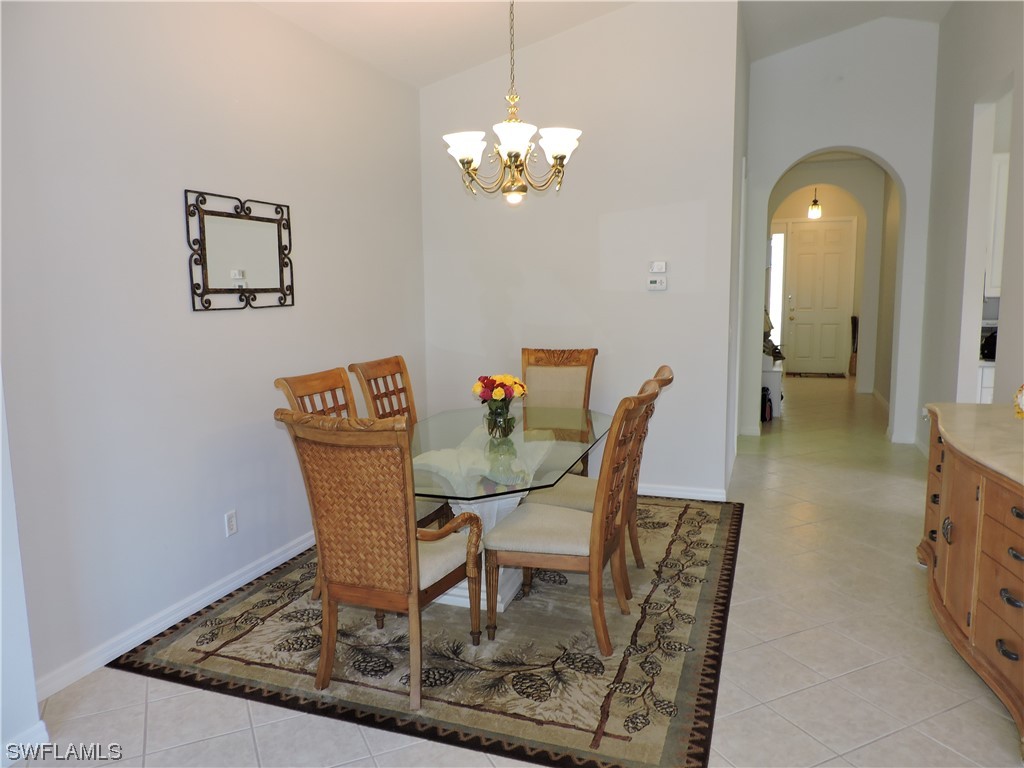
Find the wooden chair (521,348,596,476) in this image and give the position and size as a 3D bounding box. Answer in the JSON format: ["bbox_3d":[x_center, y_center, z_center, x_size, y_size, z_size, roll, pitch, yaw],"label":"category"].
[{"bbox_3d":[0.227,0.349,4.367,0.546,1.059,0.650,2,8,20],"label":"wooden chair"}]

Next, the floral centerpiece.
[{"bbox_3d":[-0.058,0.107,3.426,0.256,0.287,0.248,-1,7,0],"label":"floral centerpiece"}]

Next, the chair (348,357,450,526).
[{"bbox_3d":[-0.480,0.402,4.050,0.643,1.056,0.513,2,8,20],"label":"chair"}]

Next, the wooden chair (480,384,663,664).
[{"bbox_3d":[0.250,0.525,3.026,0.643,1.056,0.513,2,8,20],"label":"wooden chair"}]

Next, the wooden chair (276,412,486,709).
[{"bbox_3d":[-0.456,0.580,2.686,0.546,1.056,0.650,2,8,20],"label":"wooden chair"}]

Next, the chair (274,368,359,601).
[{"bbox_3d":[-0.675,0.486,3.427,0.650,1.056,0.513,2,8,20],"label":"chair"}]

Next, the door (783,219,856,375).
[{"bbox_3d":[5.098,-1.405,11.751,1.000,2.480,0.090,2,8,20],"label":"door"}]

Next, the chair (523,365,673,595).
[{"bbox_3d":[0.422,0.455,3.543,0.643,1.056,0.513,2,8,20],"label":"chair"}]

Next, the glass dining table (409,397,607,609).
[{"bbox_3d":[-0.122,0.634,3.409,1.046,0.751,1.864,2,8,18],"label":"glass dining table"}]

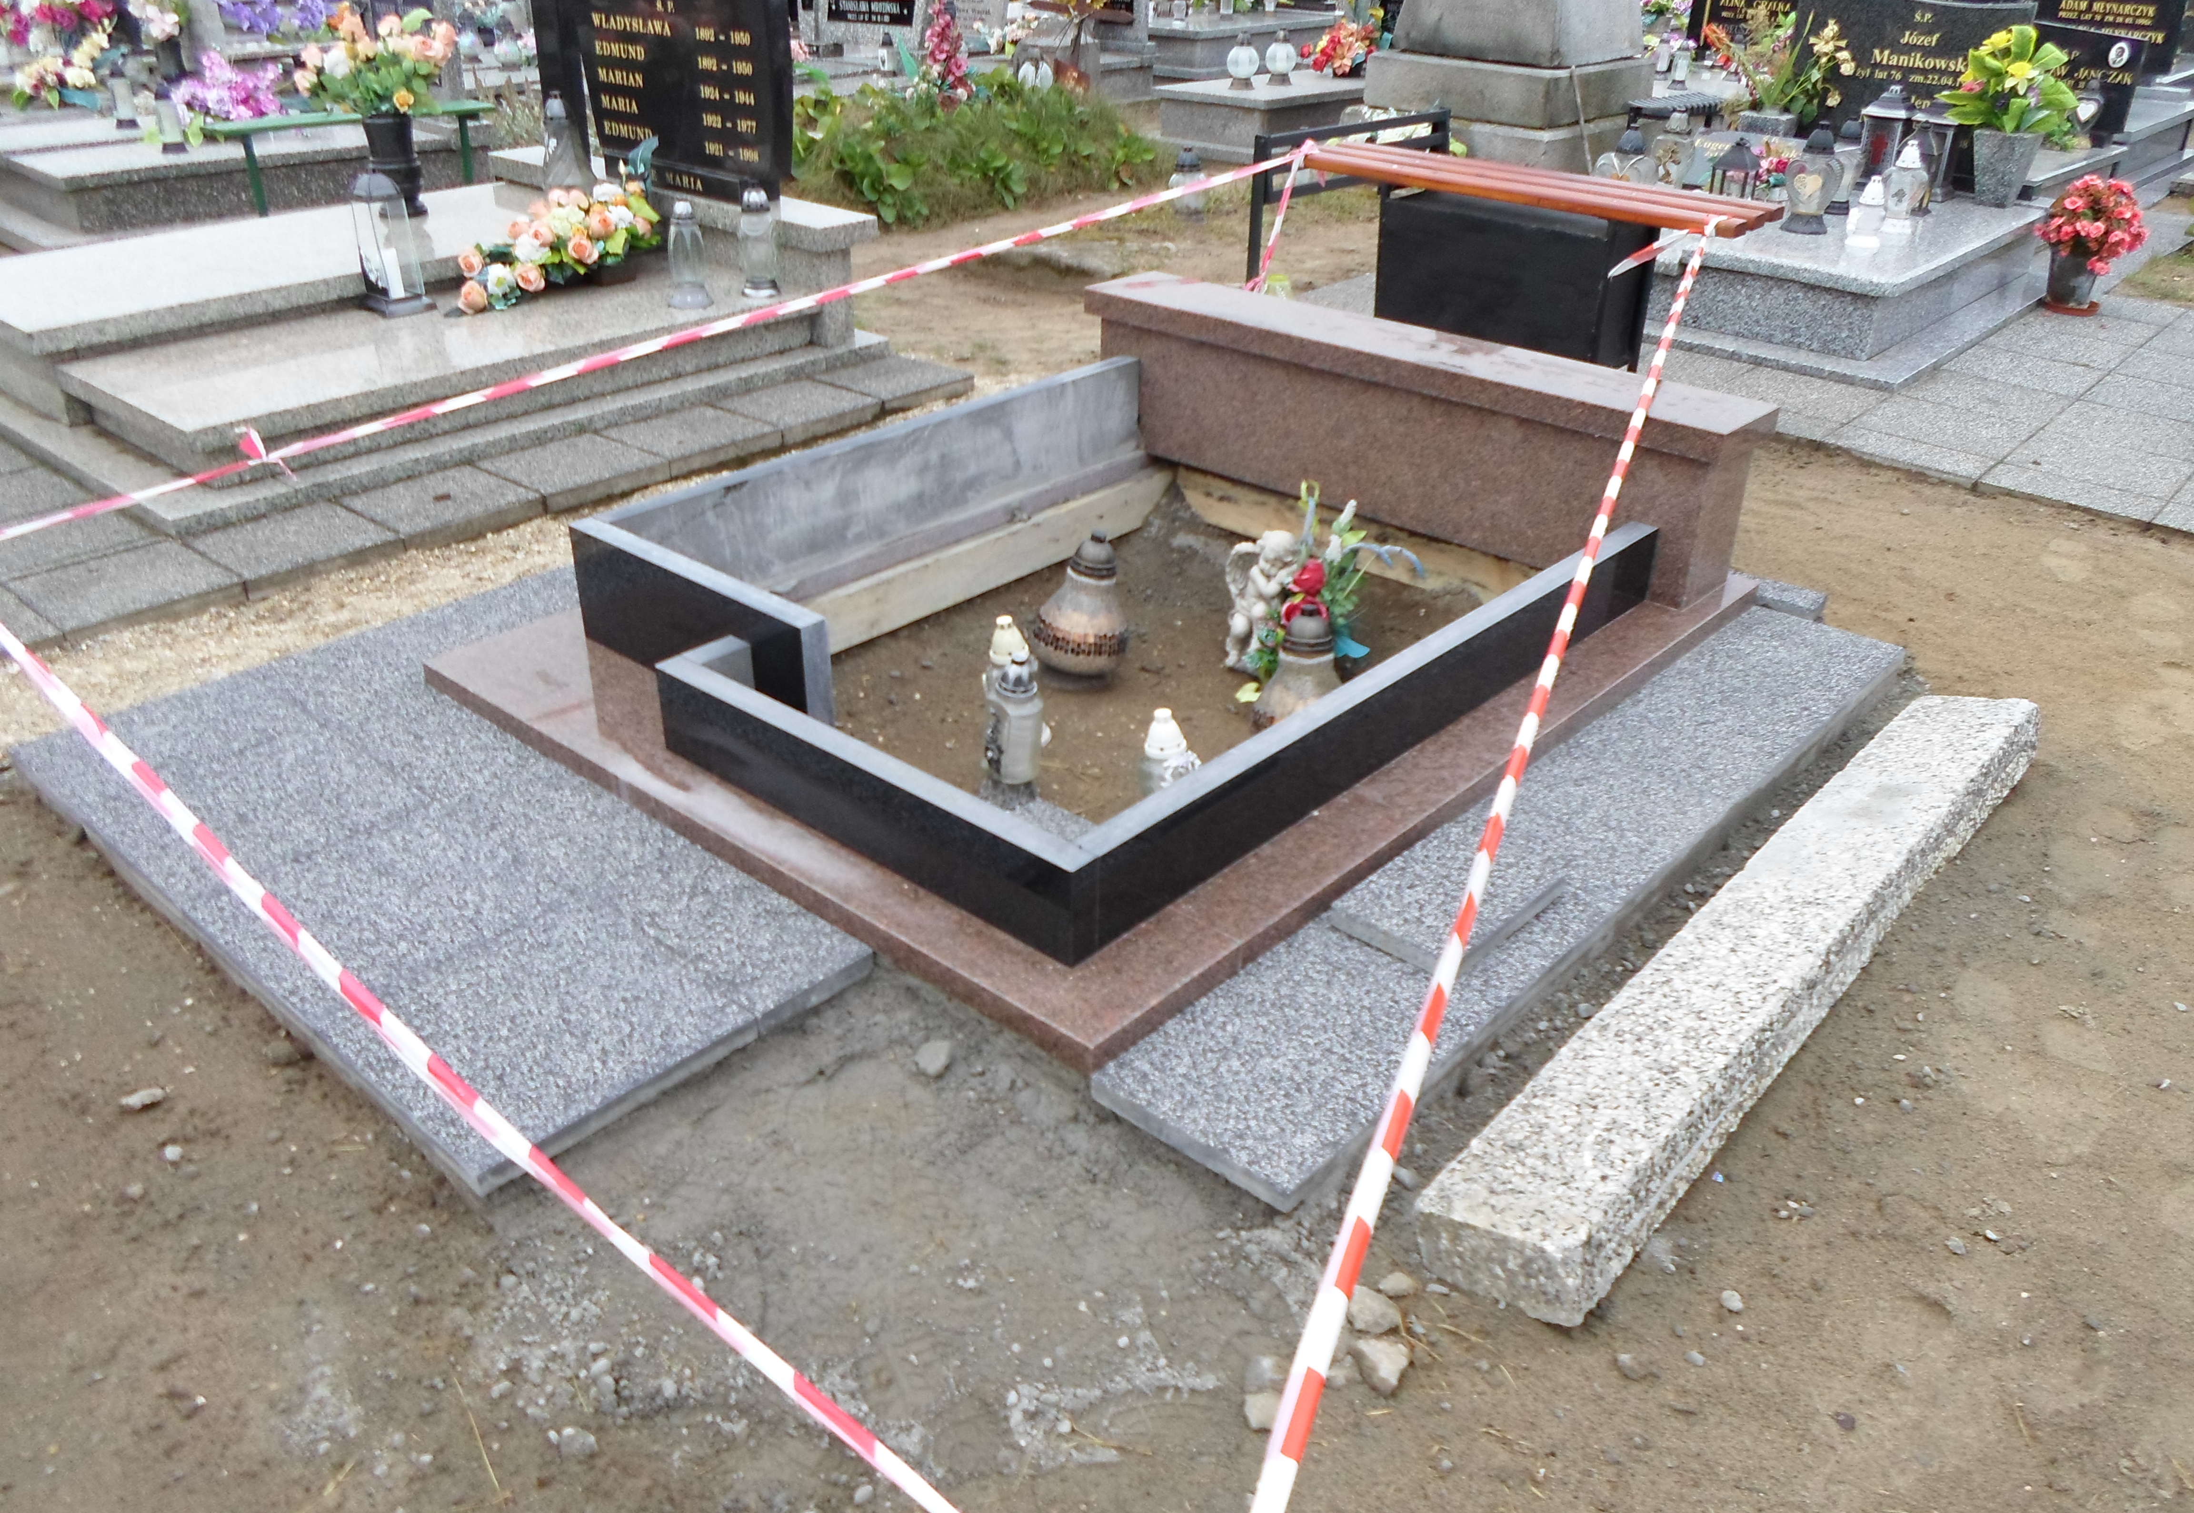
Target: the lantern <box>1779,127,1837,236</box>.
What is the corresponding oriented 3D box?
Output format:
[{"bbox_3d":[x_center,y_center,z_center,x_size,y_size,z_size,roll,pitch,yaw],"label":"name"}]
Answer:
[{"bbox_3d":[2.454,-1.977,5.396,0.175,0.340,0.140,24,37,35],"label":"lantern"}]

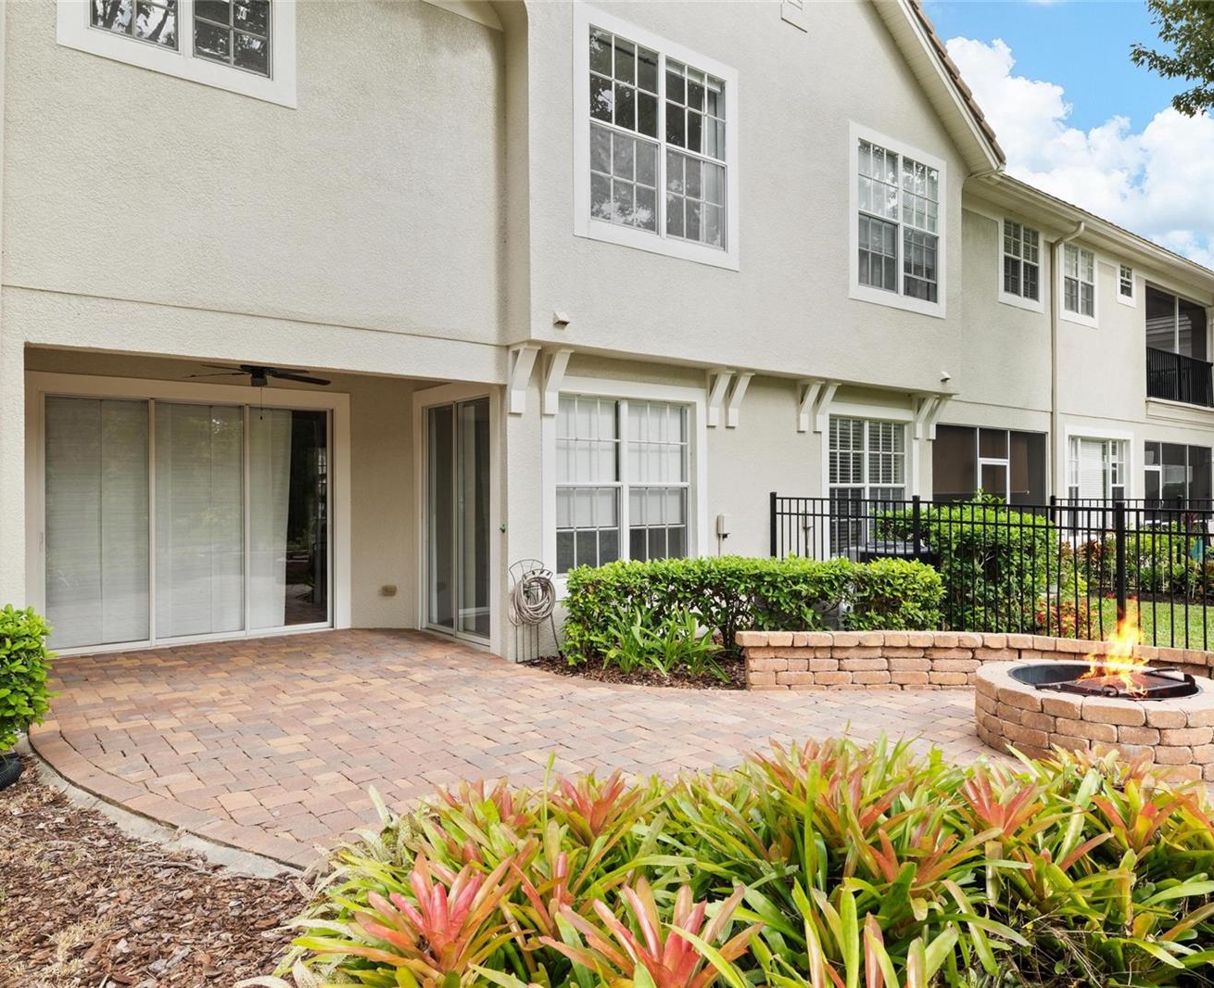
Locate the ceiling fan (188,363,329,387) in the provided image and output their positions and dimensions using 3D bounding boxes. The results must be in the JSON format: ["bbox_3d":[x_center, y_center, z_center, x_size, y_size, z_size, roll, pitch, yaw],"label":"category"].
[{"bbox_3d":[-3.143,-1.135,7.446,1.320,0.340,1.320,0,0,-36],"label":"ceiling fan"}]

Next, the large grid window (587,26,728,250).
[{"bbox_3d":[0.519,-3.297,7.790,1.730,1.730,0.100,0,0,-36],"label":"large grid window"}]

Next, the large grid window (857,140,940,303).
[{"bbox_3d":[3.575,-3.274,10.050,1.680,1.710,0.100,0,0,-36],"label":"large grid window"}]

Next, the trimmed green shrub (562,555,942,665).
[{"bbox_3d":[1.310,1.040,7.560,3.350,0.870,0.850,0,0,-7],"label":"trimmed green shrub"}]

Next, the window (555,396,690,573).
[{"bbox_3d":[0.176,-0.094,8.137,1.720,1.680,0.100,0,0,-36],"label":"window"}]

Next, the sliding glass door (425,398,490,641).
[{"bbox_3d":[-1.550,0.275,8.477,0.120,2.420,1.520,0,0,-36],"label":"sliding glass door"}]

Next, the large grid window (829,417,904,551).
[{"bbox_3d":[3.309,-0.094,10.435,1.700,1.680,0.100,0,0,-36],"label":"large grid window"}]

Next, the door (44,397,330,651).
[{"bbox_3d":[-4.111,0.278,8.356,2.680,2.420,0.120,0,0,-36],"label":"door"}]

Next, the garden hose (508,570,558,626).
[{"bbox_3d":[-0.645,0.919,7.220,0.400,0.460,0.200,0,0,-36],"label":"garden hose"}]

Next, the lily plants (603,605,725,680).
[{"bbox_3d":[0.475,1.220,6.930,1.020,0.570,0.620,0,0,0],"label":"lily plants"}]

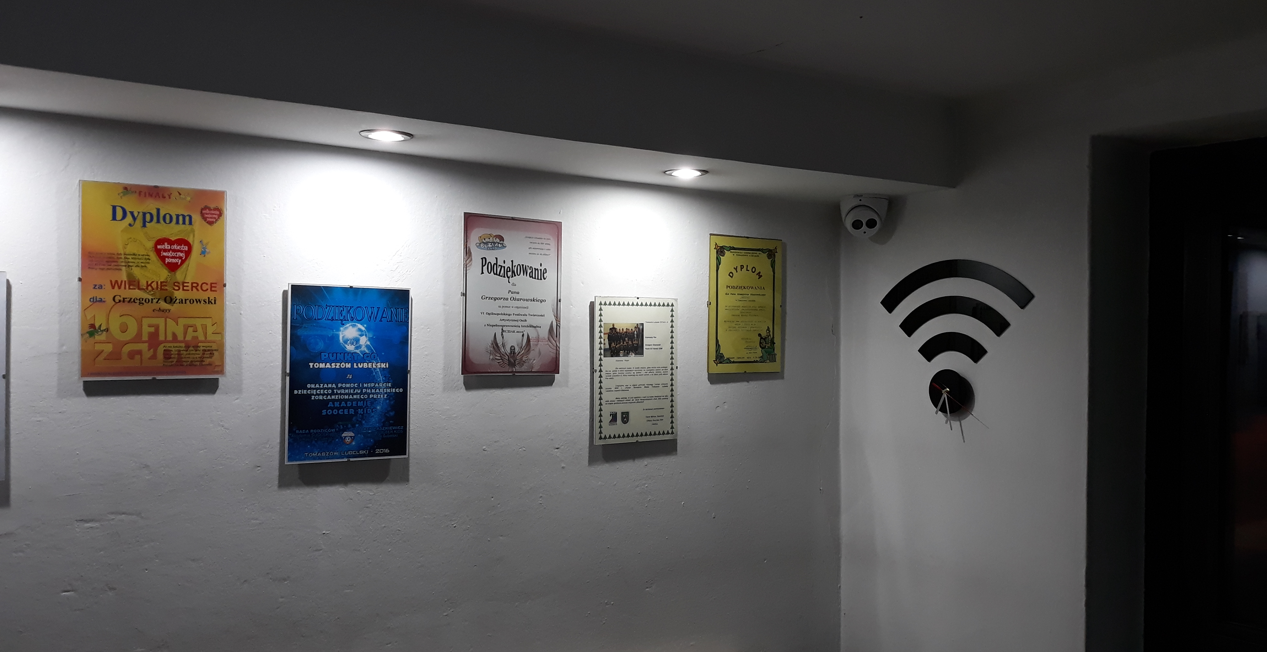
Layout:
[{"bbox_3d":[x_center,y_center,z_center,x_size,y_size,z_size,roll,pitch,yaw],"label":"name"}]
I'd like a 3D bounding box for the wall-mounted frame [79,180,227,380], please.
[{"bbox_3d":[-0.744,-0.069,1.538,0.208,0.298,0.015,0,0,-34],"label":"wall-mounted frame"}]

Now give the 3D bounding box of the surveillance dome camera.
[{"bbox_3d":[0.524,-0.244,2.245,0.112,0.100,0.112,0,0,10],"label":"surveillance dome camera"}]

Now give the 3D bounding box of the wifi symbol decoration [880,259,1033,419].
[{"bbox_3d":[0.669,0.025,2.106,0.030,0.334,0.397,0,-1,-34],"label":"wifi symbol decoration"}]

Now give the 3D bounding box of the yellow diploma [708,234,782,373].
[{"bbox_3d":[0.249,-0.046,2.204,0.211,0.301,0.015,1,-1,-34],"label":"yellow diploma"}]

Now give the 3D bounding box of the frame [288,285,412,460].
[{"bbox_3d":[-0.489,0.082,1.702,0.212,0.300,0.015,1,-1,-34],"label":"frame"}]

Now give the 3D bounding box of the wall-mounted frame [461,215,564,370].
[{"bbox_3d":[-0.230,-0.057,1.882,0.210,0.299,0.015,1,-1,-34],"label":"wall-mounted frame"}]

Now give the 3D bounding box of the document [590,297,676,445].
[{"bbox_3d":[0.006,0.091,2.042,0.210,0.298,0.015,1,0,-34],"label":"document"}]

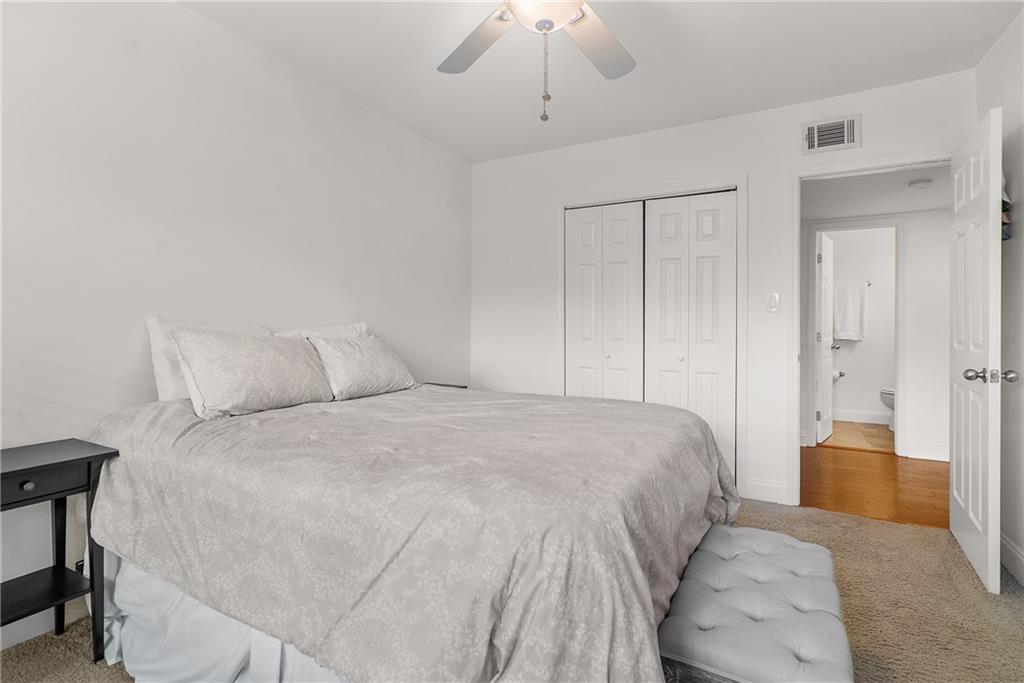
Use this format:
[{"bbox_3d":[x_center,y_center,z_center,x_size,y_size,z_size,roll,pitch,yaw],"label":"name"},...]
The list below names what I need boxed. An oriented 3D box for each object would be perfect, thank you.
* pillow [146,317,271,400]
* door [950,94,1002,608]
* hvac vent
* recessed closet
[{"bbox_3d":[-1.256,0.074,2.041,0.170,0.360,0.560,-14,-6,25],"label":"pillow"},{"bbox_3d":[2.222,0.033,2.203,0.040,2.010,0.760,0,1,35],"label":"door"},{"bbox_3d":[1.921,-1.245,2.740,0.300,0.200,0.025,0,1,26],"label":"hvac vent"},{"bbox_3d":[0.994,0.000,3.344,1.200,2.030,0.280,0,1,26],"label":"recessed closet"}]

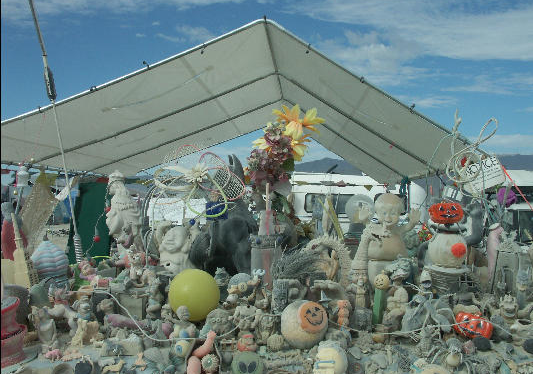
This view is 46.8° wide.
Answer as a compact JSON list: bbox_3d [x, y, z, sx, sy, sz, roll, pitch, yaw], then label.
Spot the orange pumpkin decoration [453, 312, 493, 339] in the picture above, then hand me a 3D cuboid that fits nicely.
[{"bbox_3d":[0.435,0.292,1.300,0.080,0.055,0.068,20,-1,9],"label":"orange pumpkin decoration"}]

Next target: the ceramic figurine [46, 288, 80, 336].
[{"bbox_3d":[-0.421,0.257,1.270,0.064,0.098,0.055,0,-1,-19],"label":"ceramic figurine"}]

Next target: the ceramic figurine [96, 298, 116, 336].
[{"bbox_3d":[-0.348,0.282,1.340,0.043,0.083,0.045,0,0,-6],"label":"ceramic figurine"}]

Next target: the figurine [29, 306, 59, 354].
[{"bbox_3d":[-0.433,0.278,1.200,0.056,0.092,0.047,0,-1,-24],"label":"figurine"}]

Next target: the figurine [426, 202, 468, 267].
[{"bbox_3d":[0.438,0.116,1.500,0.105,0.160,0.090,0,-1,8],"label":"figurine"}]

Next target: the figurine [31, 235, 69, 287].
[{"bbox_3d":[-0.564,0.199,1.600,0.099,0.145,0.100,0,0,0],"label":"figurine"}]

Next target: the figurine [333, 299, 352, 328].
[{"bbox_3d":[0.165,0.276,1.340,0.043,0.063,0.035,0,0,-17],"label":"figurine"}]

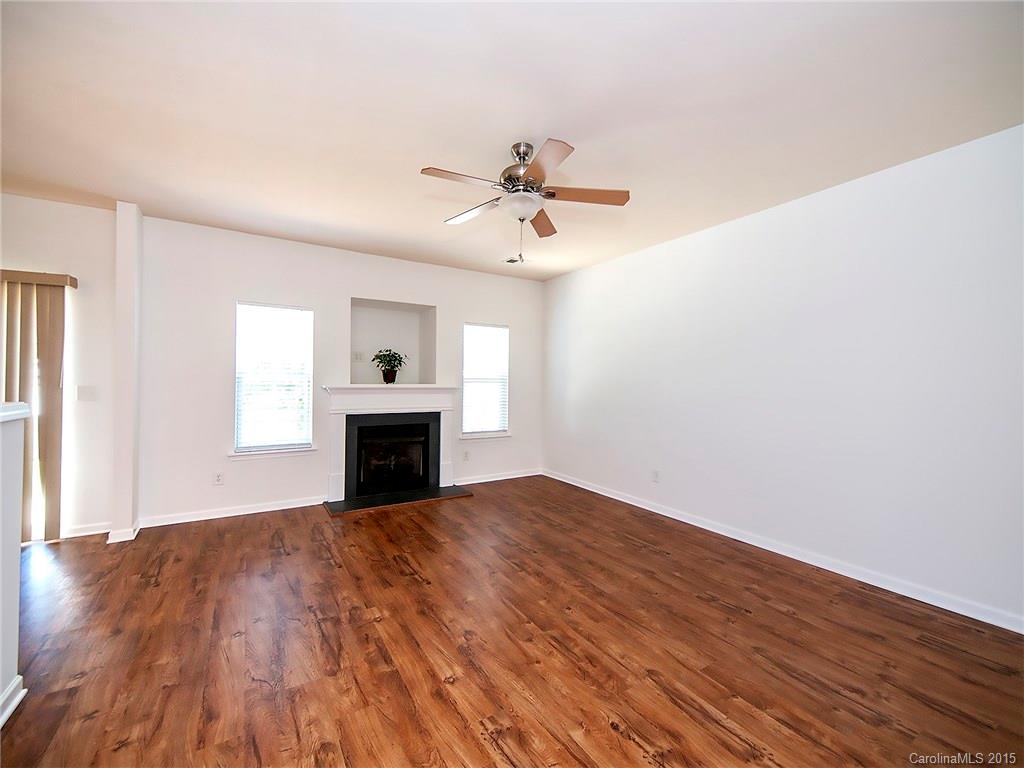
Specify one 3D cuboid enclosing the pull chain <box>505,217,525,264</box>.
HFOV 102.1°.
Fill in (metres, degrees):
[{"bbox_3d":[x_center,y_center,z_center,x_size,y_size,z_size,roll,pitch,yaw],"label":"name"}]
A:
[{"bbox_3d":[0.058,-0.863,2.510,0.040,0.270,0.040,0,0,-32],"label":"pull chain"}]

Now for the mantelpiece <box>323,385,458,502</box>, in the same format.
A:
[{"bbox_3d":[-1.302,0.655,4.738,1.580,1.265,0.190,0,0,-32],"label":"mantelpiece"}]

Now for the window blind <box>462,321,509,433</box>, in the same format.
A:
[{"bbox_3d":[-0.348,-0.060,5.482,0.685,1.428,0.100,0,0,-32],"label":"window blind"}]

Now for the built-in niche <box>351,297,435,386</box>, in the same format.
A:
[{"bbox_3d":[-1.489,-0.465,5.045,0.995,0.967,0.550,0,0,-32],"label":"built-in niche"}]

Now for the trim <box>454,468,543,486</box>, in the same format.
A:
[{"bbox_3d":[-0.141,1.252,5.568,1.365,0.087,0.018,0,0,-32],"label":"trim"}]

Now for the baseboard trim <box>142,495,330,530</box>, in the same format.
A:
[{"bbox_3d":[-2.631,1.233,4.019,1.480,0.087,0.018,0,0,-32],"label":"baseboard trim"}]

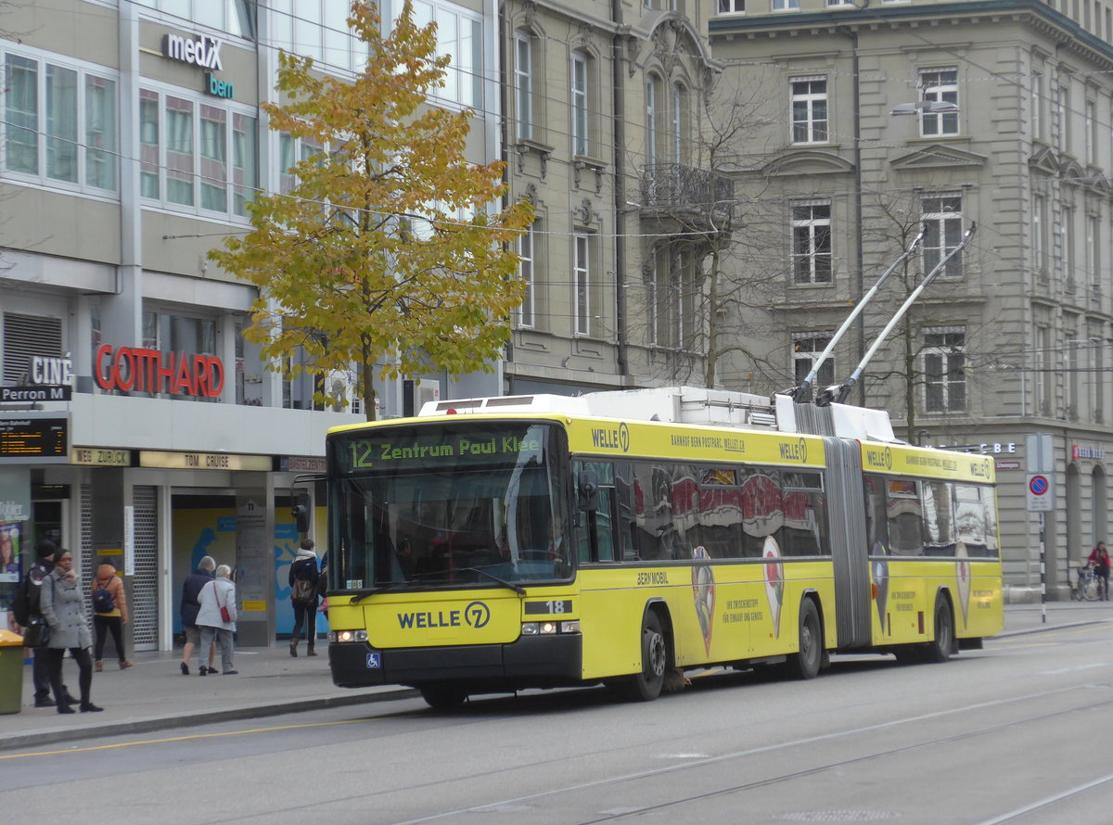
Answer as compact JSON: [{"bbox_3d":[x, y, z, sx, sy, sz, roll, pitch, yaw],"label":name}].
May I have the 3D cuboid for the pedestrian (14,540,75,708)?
[{"bbox_3d":[-5.289,2.189,38.900,0.600,1.731,0.520,-1,-2,-6],"label":"pedestrian"}]

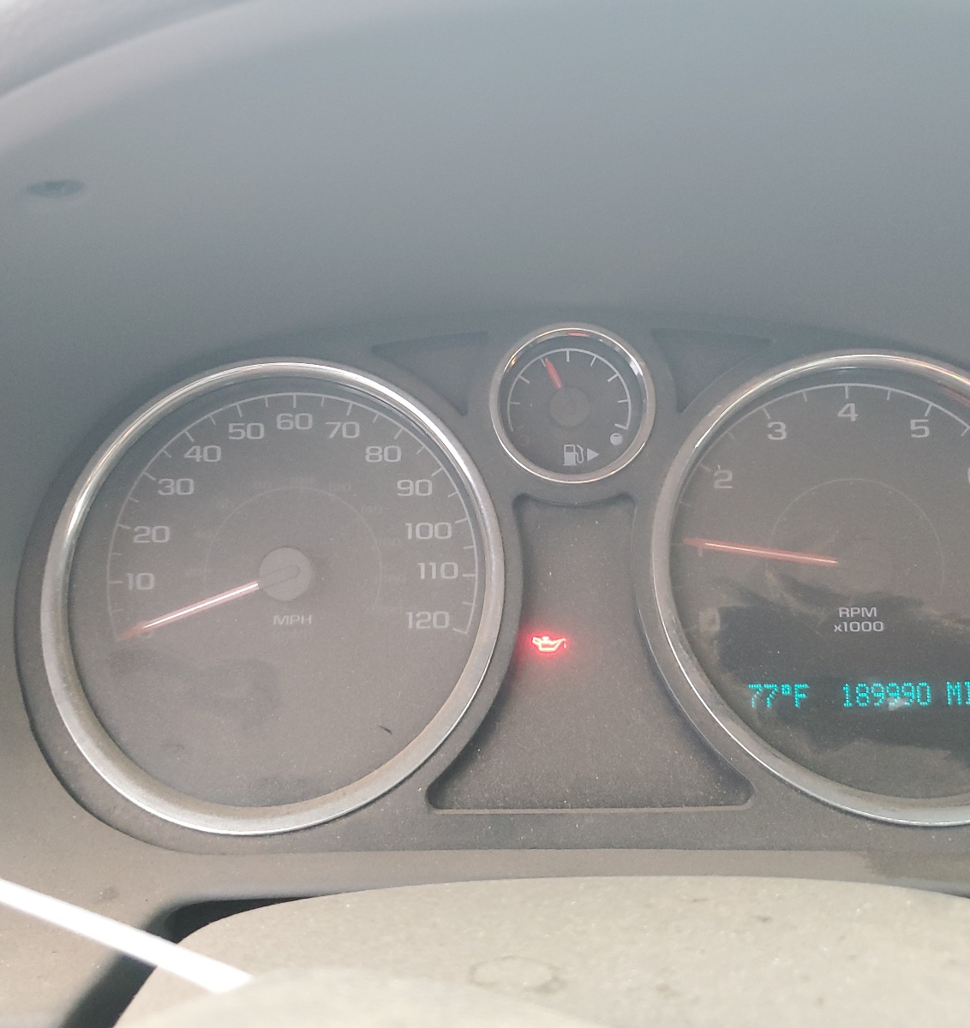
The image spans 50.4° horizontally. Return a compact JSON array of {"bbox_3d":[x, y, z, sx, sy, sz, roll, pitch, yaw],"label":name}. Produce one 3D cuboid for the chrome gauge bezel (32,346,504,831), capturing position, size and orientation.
[{"bbox_3d":[-0.054,0.016,0.263,0.118,0.122,0.022,-1,-16,0],"label":"chrome gauge bezel"}]

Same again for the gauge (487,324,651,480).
[{"bbox_3d":[0.024,-0.029,0.277,0.043,0.043,0.015,-1,-11,0],"label":"gauge"}]

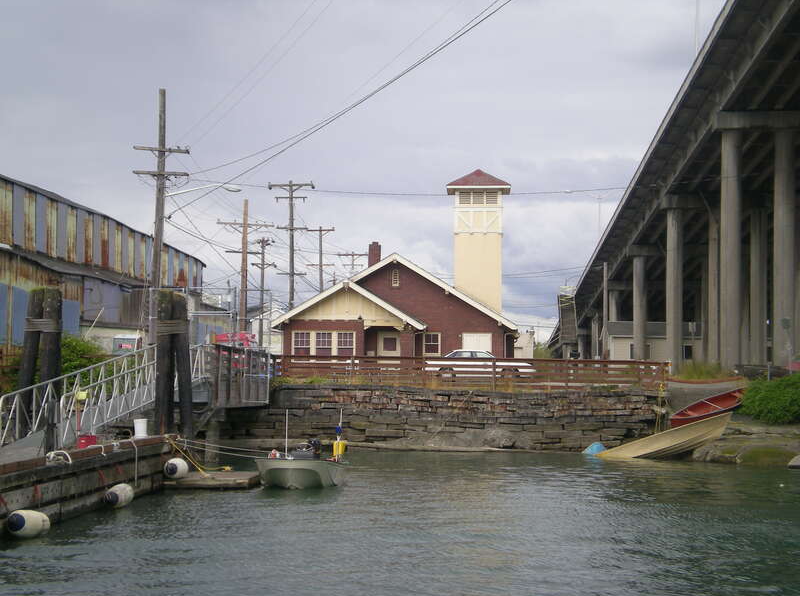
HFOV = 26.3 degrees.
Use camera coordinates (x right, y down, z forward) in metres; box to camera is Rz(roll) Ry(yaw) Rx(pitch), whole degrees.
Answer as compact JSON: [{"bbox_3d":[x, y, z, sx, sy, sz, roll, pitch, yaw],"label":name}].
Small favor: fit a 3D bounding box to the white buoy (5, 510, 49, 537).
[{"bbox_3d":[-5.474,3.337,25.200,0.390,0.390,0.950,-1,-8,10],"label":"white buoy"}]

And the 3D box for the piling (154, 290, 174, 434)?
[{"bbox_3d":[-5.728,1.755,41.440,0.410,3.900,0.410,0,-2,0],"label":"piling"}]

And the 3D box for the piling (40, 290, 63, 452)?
[{"bbox_3d":[-7.030,1.584,34.500,0.420,3.550,0.420,1,-3,0],"label":"piling"}]

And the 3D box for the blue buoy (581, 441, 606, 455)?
[{"bbox_3d":[6.345,4.900,55.501,0.800,0.520,0.750,0,-2,0],"label":"blue buoy"}]

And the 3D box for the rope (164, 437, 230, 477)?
[{"bbox_3d":[-4.865,3.846,41.500,1.550,0.970,1.700,0,-2,0],"label":"rope"}]

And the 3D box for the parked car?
[{"bbox_3d":[3.231,2.796,69.500,4.550,1.330,1.720,1,-3,0],"label":"parked car"}]

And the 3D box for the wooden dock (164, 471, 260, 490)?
[{"bbox_3d":[-4.607,4.514,42.131,2.050,0.250,2.300,0,-2,0],"label":"wooden dock"}]

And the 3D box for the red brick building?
[{"bbox_3d":[-0.209,0.814,79.500,10.900,5.800,11.500,1,-3,0],"label":"red brick building"}]

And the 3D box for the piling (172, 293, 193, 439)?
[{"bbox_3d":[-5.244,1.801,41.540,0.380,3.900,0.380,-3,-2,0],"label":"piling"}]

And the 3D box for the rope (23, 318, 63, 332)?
[{"bbox_3d":[-7.192,0.555,34.500,0.740,0.270,0.450,1,-3,0],"label":"rope"}]

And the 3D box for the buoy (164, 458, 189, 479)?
[{"bbox_3d":[-5.325,4.068,40.800,0.480,0.480,0.660,0,3,35],"label":"buoy"}]

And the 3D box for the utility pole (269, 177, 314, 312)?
[{"bbox_3d":[-7.296,-1.412,115.000,3.000,12.900,0.350,0,-2,0],"label":"utility pole"}]

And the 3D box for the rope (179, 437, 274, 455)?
[{"bbox_3d":[-4.207,3.560,41.000,2.300,0.480,0.450,0,-2,0],"label":"rope"}]

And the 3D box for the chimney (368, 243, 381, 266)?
[{"bbox_3d":[-1.178,-1.996,79.000,0.570,1.150,0.600,1,-3,0],"label":"chimney"}]

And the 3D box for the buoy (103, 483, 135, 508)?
[{"bbox_3d":[-5.037,3.534,30.600,0.390,0.390,0.920,0,0,7],"label":"buoy"}]

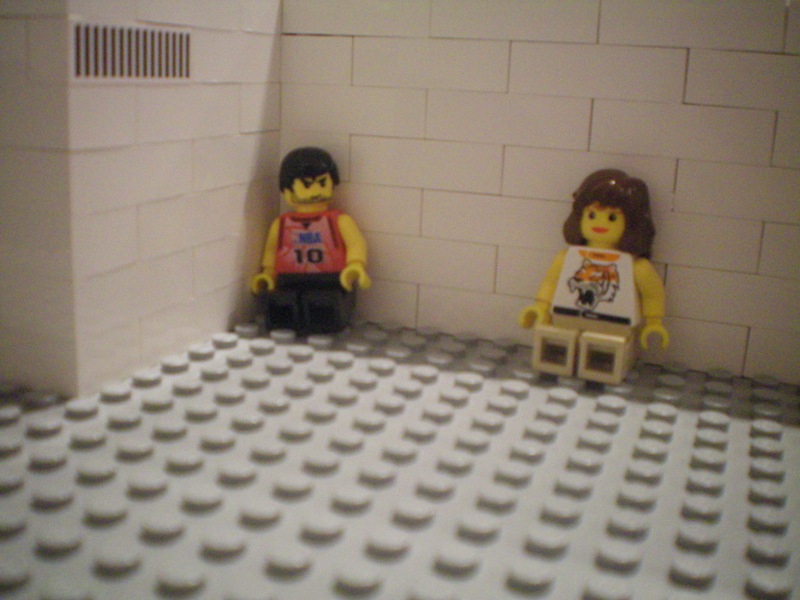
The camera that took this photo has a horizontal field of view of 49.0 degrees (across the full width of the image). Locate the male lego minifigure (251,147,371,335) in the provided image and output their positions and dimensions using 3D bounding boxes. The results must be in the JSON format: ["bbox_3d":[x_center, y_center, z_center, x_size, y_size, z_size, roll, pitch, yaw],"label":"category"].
[{"bbox_3d":[-0.018,-0.013,0.176,0.024,0.035,0.018,2,13,-1],"label":"male lego minifigure"}]

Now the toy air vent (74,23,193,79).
[{"bbox_3d":[-0.042,-0.039,0.138,0.003,0.008,0.029,8,16,20],"label":"toy air vent"}]

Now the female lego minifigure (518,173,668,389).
[{"bbox_3d":[0.035,-0.006,0.156,0.027,0.035,0.018,9,16,24],"label":"female lego minifigure"}]

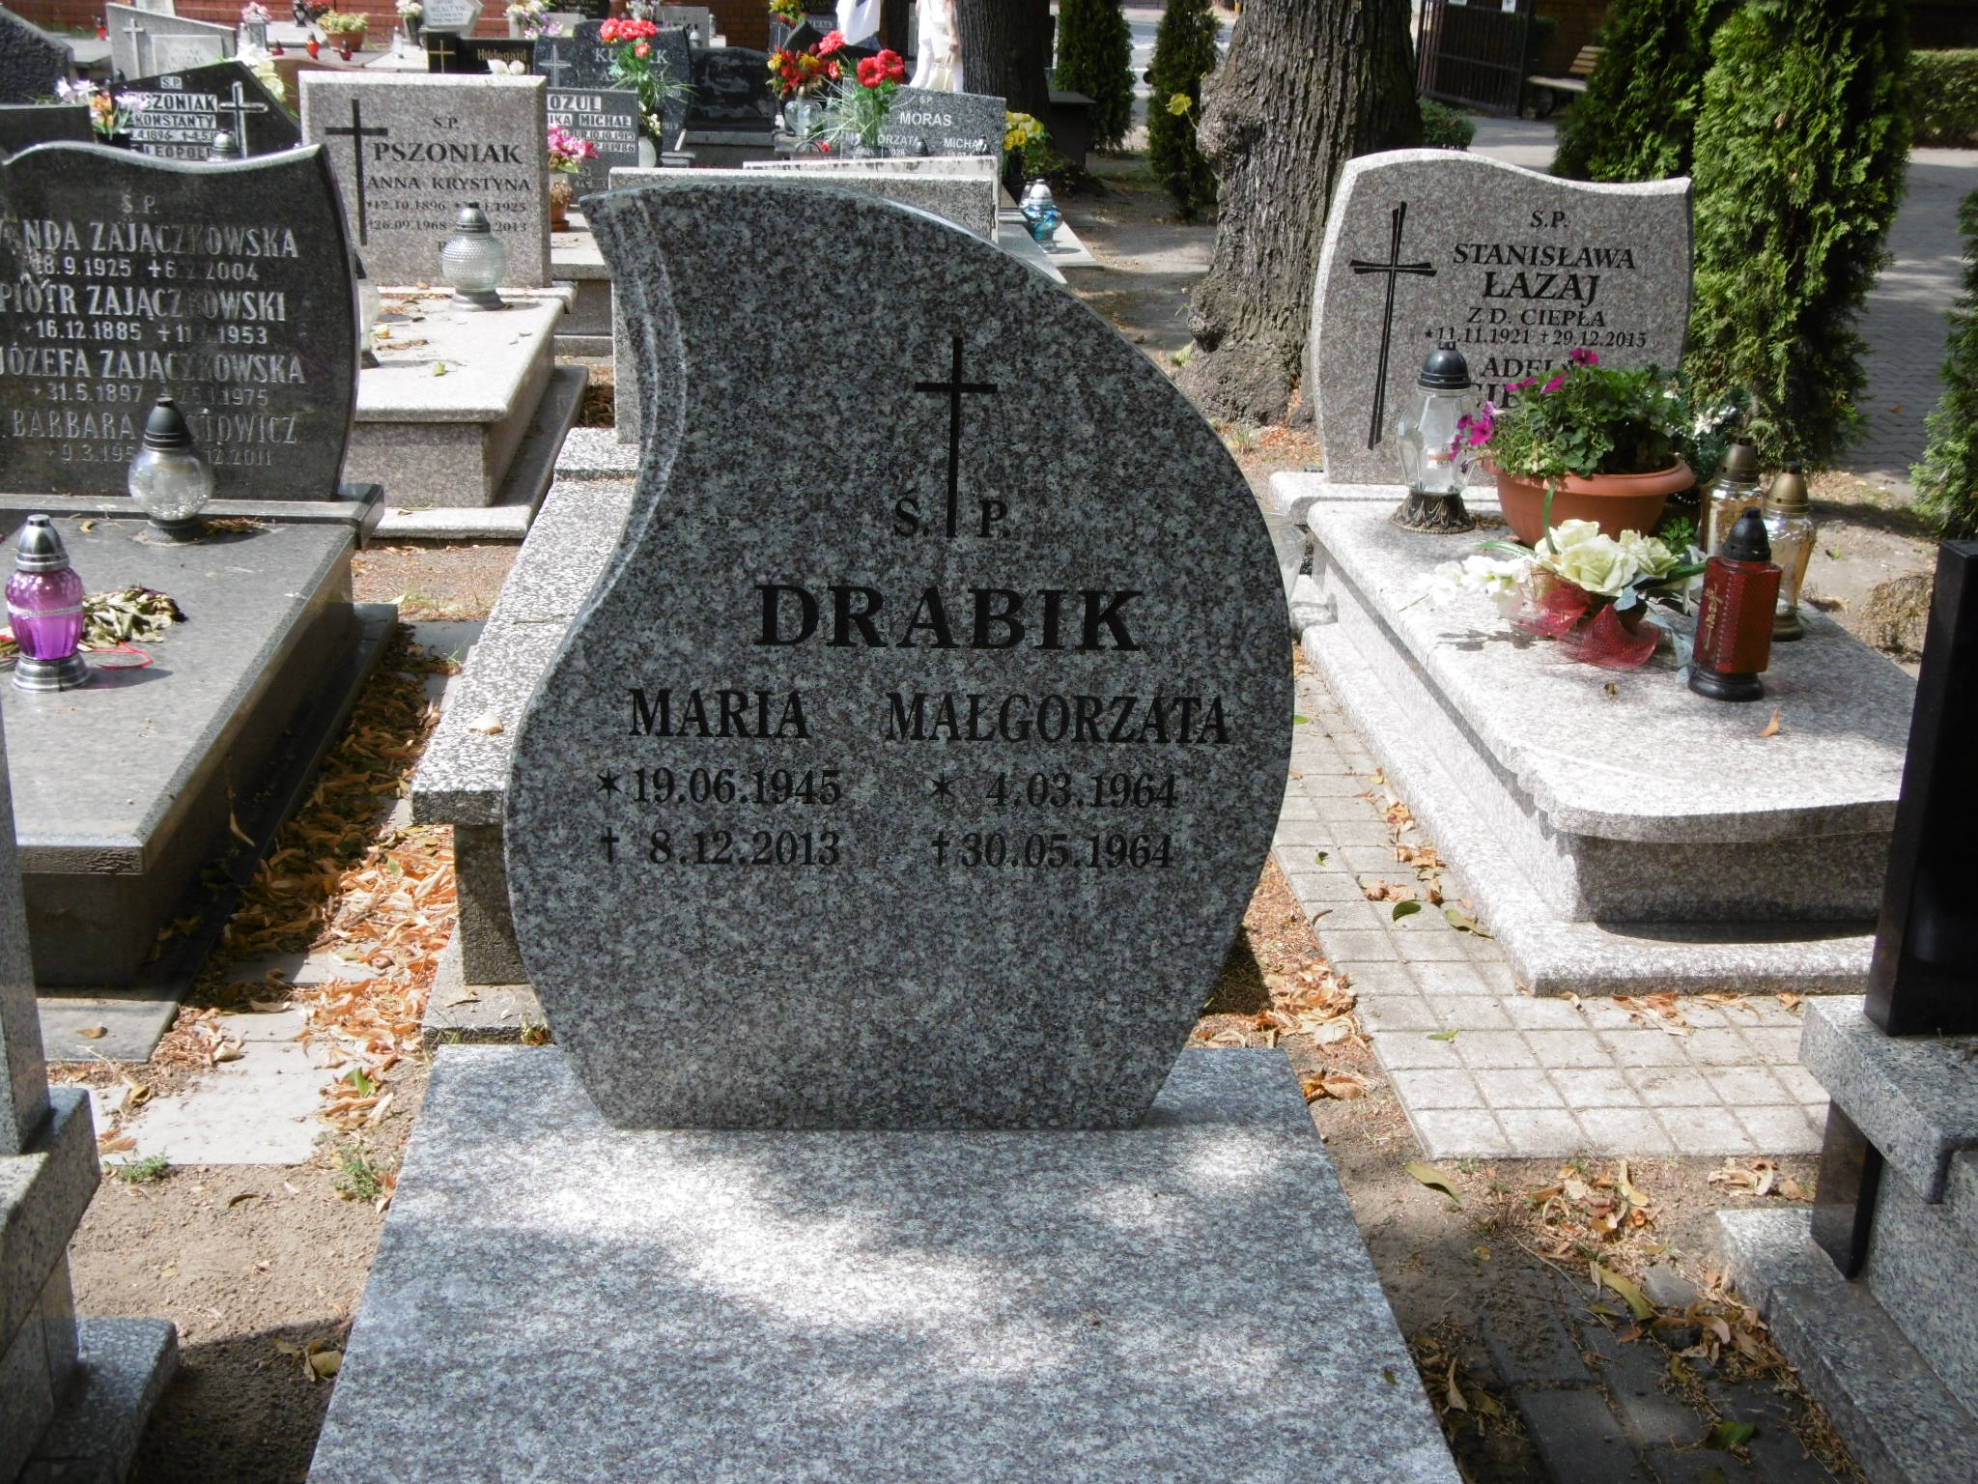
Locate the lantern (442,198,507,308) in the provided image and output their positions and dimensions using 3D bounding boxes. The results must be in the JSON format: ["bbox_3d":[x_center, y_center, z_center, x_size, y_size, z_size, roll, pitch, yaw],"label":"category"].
[{"bbox_3d":[-1.389,-1.315,6.611,0.183,0.260,0.183,1,20,-5],"label":"lantern"}]

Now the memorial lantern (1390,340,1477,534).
[{"bbox_3d":[0.925,-0.629,5.019,0.171,0.368,0.171,0,19,-4],"label":"memorial lantern"}]

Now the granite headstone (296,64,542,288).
[{"bbox_3d":[-1.639,-1.652,7.205,0.690,0.608,0.090,0,19,-4],"label":"granite headstone"}]

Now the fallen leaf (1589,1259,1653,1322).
[{"bbox_3d":[0.691,0.591,2.667,0.026,0.018,0.100,-4,20,-15],"label":"fallen leaf"}]

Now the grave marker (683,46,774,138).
[{"bbox_3d":[-1.288,-3.177,11.996,0.516,0.412,0.100,0,19,-4],"label":"grave marker"}]

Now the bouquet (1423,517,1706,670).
[{"bbox_3d":[1.003,-0.282,4.254,0.470,0.195,0.320,0,20,-6],"label":"bouquet"}]

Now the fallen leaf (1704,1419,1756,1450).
[{"bbox_3d":[0.733,0.681,2.427,0.058,0.014,0.036,-10,24,-30],"label":"fallen leaf"}]

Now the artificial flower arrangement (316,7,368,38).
[{"bbox_3d":[-3.948,-4.387,15.000,0.320,0.170,0.280,1,20,-4],"label":"artificial flower arrangement"}]

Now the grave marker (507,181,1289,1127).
[{"bbox_3d":[-0.079,-0.057,2.267,0.718,0.901,0.066,1,20,-4],"label":"grave marker"}]

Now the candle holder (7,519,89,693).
[{"bbox_3d":[-1.375,-0.206,3.567,0.124,0.245,0.124,1,20,-4],"label":"candle holder"}]

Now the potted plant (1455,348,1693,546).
[{"bbox_3d":[1.153,-0.574,4.813,0.450,0.371,0.390,0,20,-6],"label":"potted plant"}]

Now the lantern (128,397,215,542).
[{"bbox_3d":[-1.530,-0.515,4.588,0.156,0.252,0.156,0,19,-4],"label":"lantern"}]

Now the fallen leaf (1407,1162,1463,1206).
[{"bbox_3d":[0.525,0.516,2.894,0.024,0.014,0.085,-9,22,-28],"label":"fallen leaf"}]

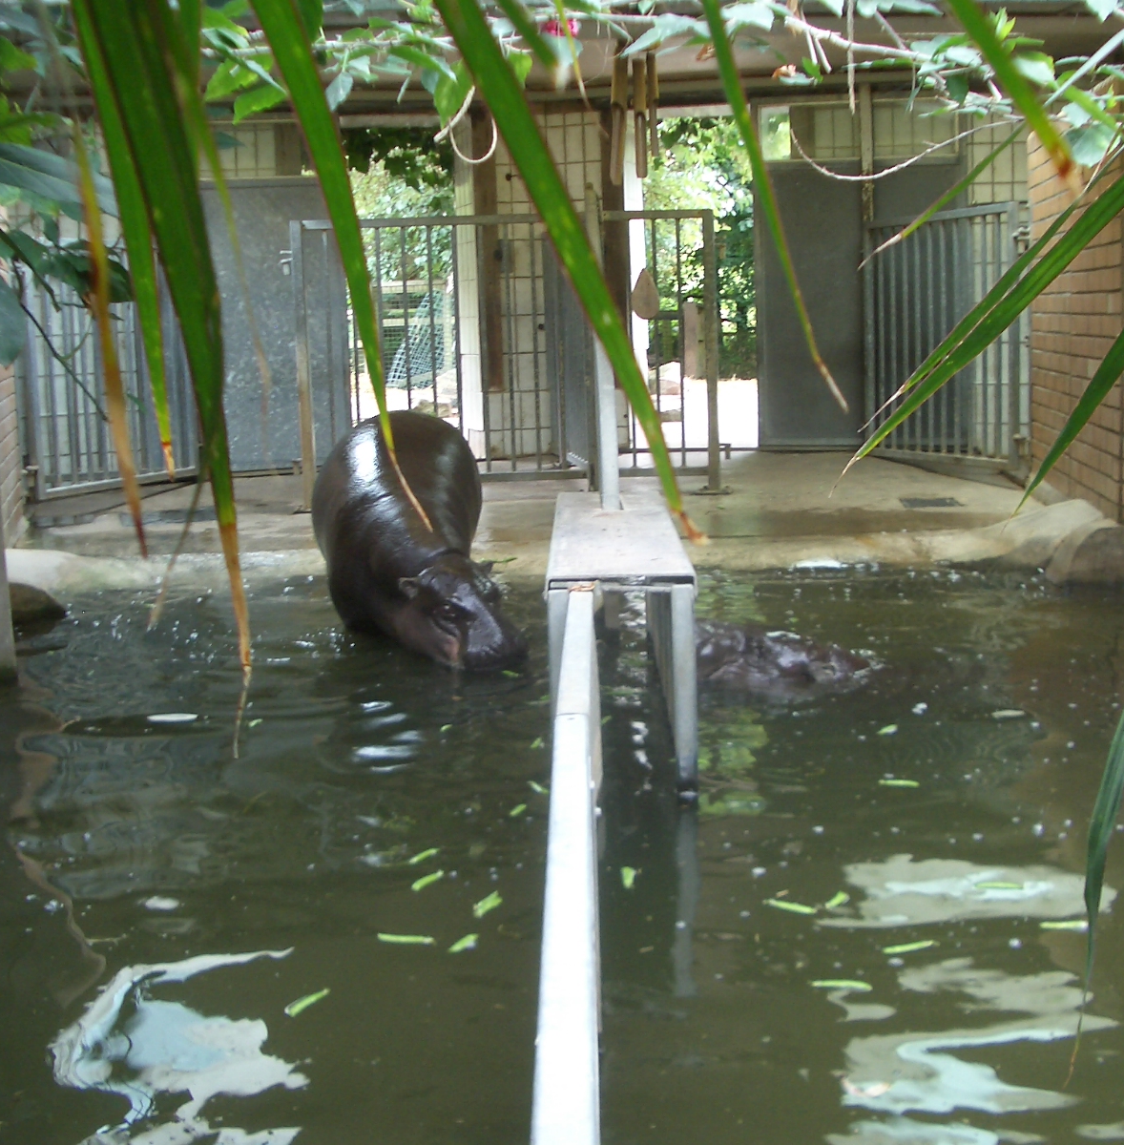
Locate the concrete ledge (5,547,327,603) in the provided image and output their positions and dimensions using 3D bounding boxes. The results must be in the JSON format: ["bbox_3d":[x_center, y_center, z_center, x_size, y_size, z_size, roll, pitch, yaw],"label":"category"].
[{"bbox_3d":[-1.655,0.001,6.717,1.500,0.200,0.400,-1,9,0],"label":"concrete ledge"}]

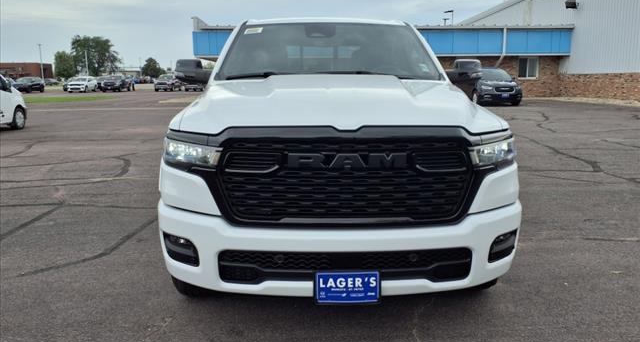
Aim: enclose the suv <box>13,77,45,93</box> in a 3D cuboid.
[{"bbox_3d":[-28.029,-8.440,48.274,1.830,1.460,4.650,-2,11,-13],"label":"suv"}]

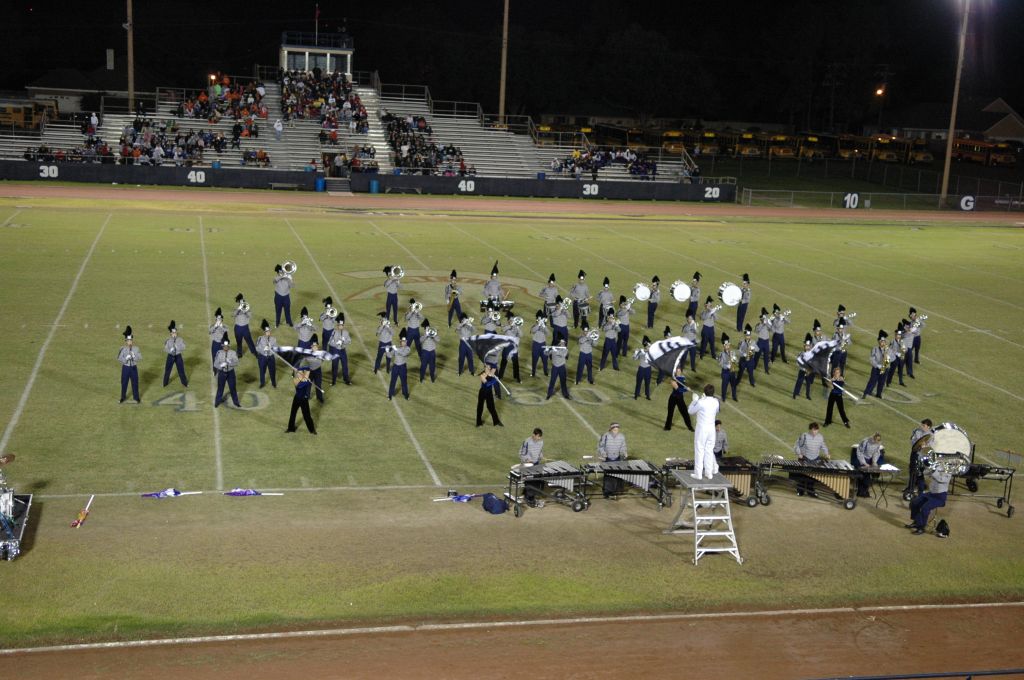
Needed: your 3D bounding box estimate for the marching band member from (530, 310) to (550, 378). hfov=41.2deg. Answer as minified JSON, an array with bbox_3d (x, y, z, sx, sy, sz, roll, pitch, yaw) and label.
[{"bbox_3d":[0.842,0.086,38.896,0.570,1.890,0.500,0,12,-13],"label":"marching band member"}]

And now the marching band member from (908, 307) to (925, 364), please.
[{"bbox_3d":[12.924,-0.146,43.621,0.520,1.840,0.460,-3,13,-28],"label":"marching band member"}]

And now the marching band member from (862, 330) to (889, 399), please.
[{"bbox_3d":[10.316,0.715,38.538,0.600,1.940,0.550,-1,12,-18],"label":"marching band member"}]

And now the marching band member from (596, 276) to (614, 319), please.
[{"bbox_3d":[3.206,-1.319,46.756,0.560,1.780,0.460,0,12,-13],"label":"marching band member"}]

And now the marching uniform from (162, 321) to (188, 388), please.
[{"bbox_3d":[-8.722,0.356,35.419,0.600,1.760,0.450,0,12,-13],"label":"marching uniform"}]

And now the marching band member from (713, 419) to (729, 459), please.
[{"bbox_3d":[4.396,2.539,29.381,0.520,1.610,0.400,3,11,-2],"label":"marching band member"}]

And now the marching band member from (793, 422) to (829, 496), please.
[{"bbox_3d":[6.465,2.595,29.497,0.700,1.670,0.500,2,11,-4],"label":"marching band member"}]

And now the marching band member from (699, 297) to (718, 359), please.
[{"bbox_3d":[6.167,-0.398,42.792,0.550,1.940,0.460,-3,13,-27],"label":"marching band member"}]

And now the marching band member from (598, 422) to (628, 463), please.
[{"bbox_3d":[2.111,2.545,28.617,0.570,1.660,0.420,3,11,-3],"label":"marching band member"}]

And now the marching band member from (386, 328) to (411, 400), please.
[{"bbox_3d":[-2.976,0.629,35.754,0.600,1.890,0.420,0,12,-13],"label":"marching band member"}]

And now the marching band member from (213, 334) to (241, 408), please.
[{"bbox_3d":[-7.053,0.749,33.852,0.680,1.860,0.480,0,12,-13],"label":"marching band member"}]

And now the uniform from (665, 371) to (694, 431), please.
[{"bbox_3d":[4.105,1.482,34.128,0.700,1.580,0.500,-1,12,-18],"label":"uniform"}]

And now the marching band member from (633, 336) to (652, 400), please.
[{"bbox_3d":[3.553,0.757,36.937,0.580,1.780,0.480,0,12,-13],"label":"marching band member"}]

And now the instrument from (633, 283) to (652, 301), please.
[{"bbox_3d":[4.423,-1.598,46.640,0.540,0.540,0.380,0,12,-13],"label":"instrument"}]

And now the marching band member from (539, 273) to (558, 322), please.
[{"bbox_3d":[1.332,-1.336,45.930,0.620,1.830,0.500,0,12,-13],"label":"marching band member"}]

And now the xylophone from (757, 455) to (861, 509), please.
[{"bbox_3d":[6.224,3.074,29.064,2.030,0.930,0.780,3,11,-3],"label":"xylophone"}]

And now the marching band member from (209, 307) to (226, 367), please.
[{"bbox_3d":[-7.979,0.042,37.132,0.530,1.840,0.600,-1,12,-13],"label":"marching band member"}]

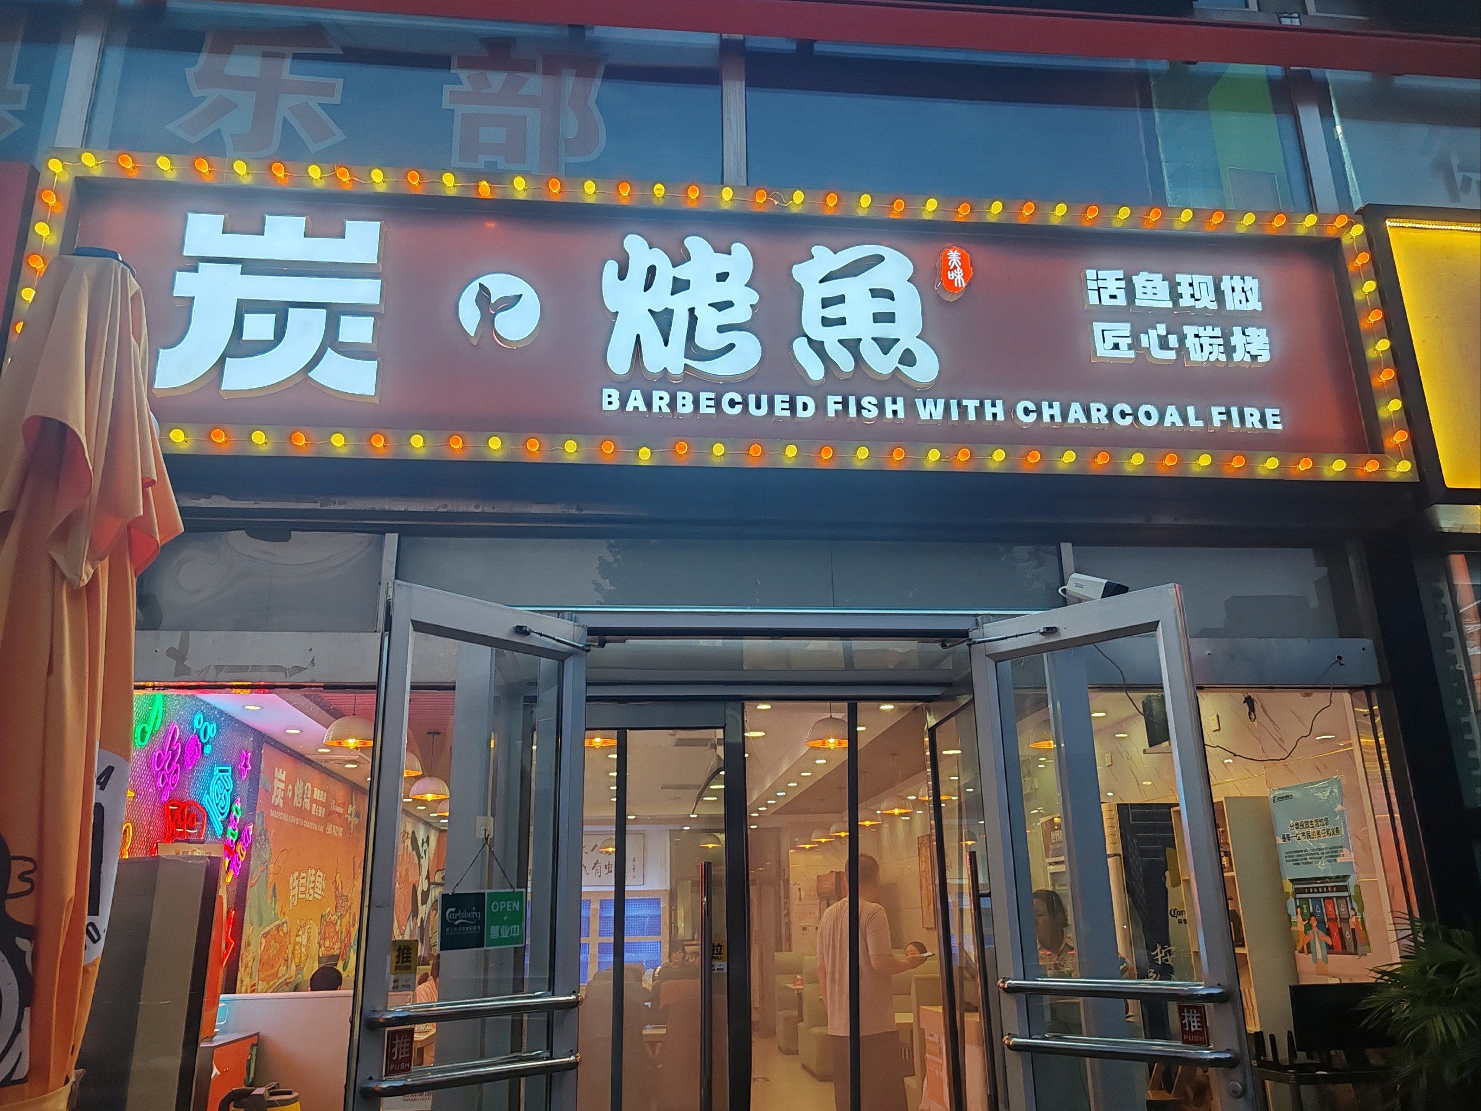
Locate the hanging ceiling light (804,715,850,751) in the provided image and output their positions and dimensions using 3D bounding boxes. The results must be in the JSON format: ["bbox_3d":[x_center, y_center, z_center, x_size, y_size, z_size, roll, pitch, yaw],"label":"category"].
[{"bbox_3d":[0.524,1.009,6.658,0.300,0.165,0.300,1,-18,-6],"label":"hanging ceiling light"}]

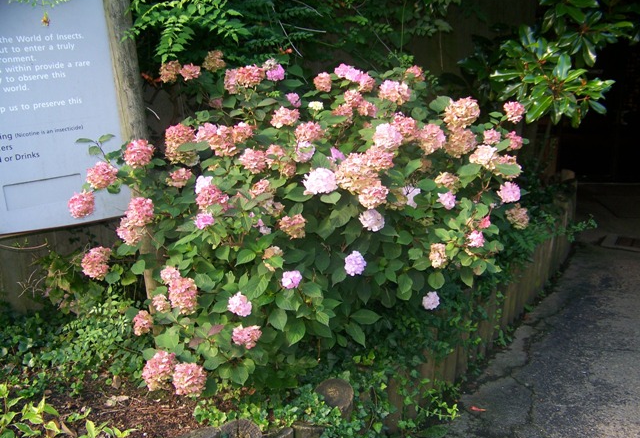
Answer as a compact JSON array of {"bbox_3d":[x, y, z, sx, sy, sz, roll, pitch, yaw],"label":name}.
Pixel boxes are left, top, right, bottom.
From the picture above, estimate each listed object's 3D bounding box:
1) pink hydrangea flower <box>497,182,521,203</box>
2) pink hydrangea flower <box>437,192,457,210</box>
[{"bbox_3d":[0.893,-0.125,3.050,0.113,0.104,0.108,4,21,16],"label":"pink hydrangea flower"},{"bbox_3d":[0.528,-0.077,2.700,0.081,0.069,0.067,4,19,11],"label":"pink hydrangea flower"}]

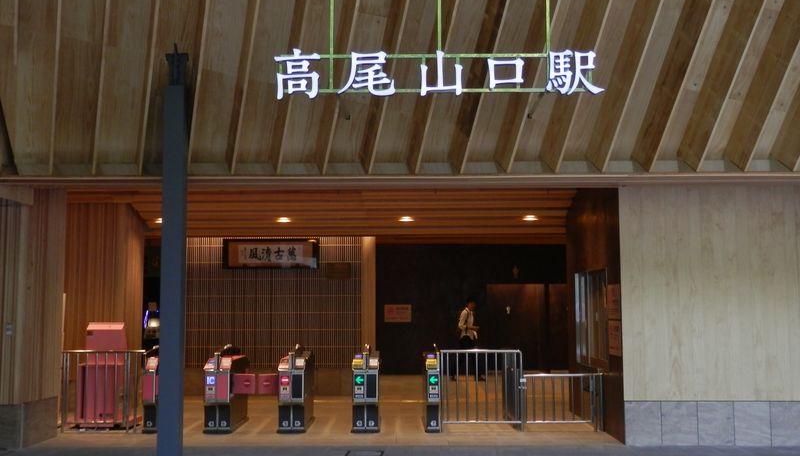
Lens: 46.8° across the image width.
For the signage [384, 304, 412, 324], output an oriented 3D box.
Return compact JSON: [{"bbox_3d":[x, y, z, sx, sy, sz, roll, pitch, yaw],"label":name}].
[{"bbox_3d":[-0.037,1.879,20.200,0.603,0.400,0.030,0,-5,-1],"label":"signage"}]

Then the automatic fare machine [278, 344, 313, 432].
[{"bbox_3d":[-1.292,1.999,11.773,0.330,1.020,1.460,0,-5,-1],"label":"automatic fare machine"}]

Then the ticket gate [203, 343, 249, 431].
[{"bbox_3d":[-2.180,2.004,11.773,0.330,1.020,1.460,0,-5,-1],"label":"ticket gate"}]

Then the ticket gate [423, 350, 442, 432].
[{"bbox_3d":[0.388,1.989,11.773,0.190,1.020,1.460,0,-5,-1],"label":"ticket gate"}]

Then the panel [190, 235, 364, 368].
[{"bbox_3d":[-2.164,1.243,15.450,3.077,2.184,0.100,0,-5,-1],"label":"panel"}]

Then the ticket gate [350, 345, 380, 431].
[{"bbox_3d":[-0.412,1.992,11.773,0.330,1.020,1.460,0,-5,-1],"label":"ticket gate"}]

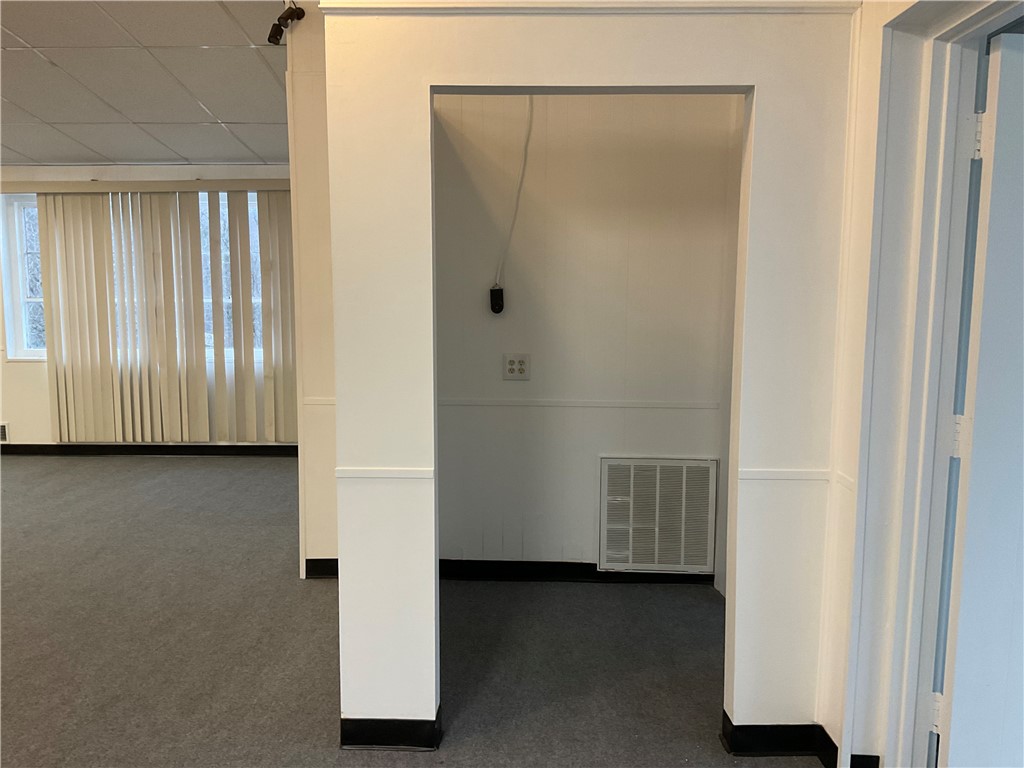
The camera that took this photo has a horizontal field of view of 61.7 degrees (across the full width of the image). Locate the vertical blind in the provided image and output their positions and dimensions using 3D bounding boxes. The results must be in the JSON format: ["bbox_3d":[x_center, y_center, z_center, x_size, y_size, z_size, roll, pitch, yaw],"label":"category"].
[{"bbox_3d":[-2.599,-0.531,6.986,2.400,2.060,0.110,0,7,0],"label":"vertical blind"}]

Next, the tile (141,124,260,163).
[{"bbox_3d":[-2.294,-1.810,6.425,0.580,0.030,0.960,0,-2,1],"label":"tile"}]

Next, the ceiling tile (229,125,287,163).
[{"bbox_3d":[-1.684,-1.813,6.414,0.580,0.030,0.960,0,-2,1],"label":"ceiling tile"}]

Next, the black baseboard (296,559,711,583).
[{"bbox_3d":[-0.018,0.924,4.210,2.010,0.100,0.020,0,7,2],"label":"black baseboard"}]

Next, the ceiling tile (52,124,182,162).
[{"bbox_3d":[-2.904,-1.807,6.436,0.580,0.030,0.960,0,-2,1],"label":"ceiling tile"}]

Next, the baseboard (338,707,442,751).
[{"bbox_3d":[-0.385,1.095,2.747,0.310,0.105,0.125,0,7,1],"label":"baseboard"}]

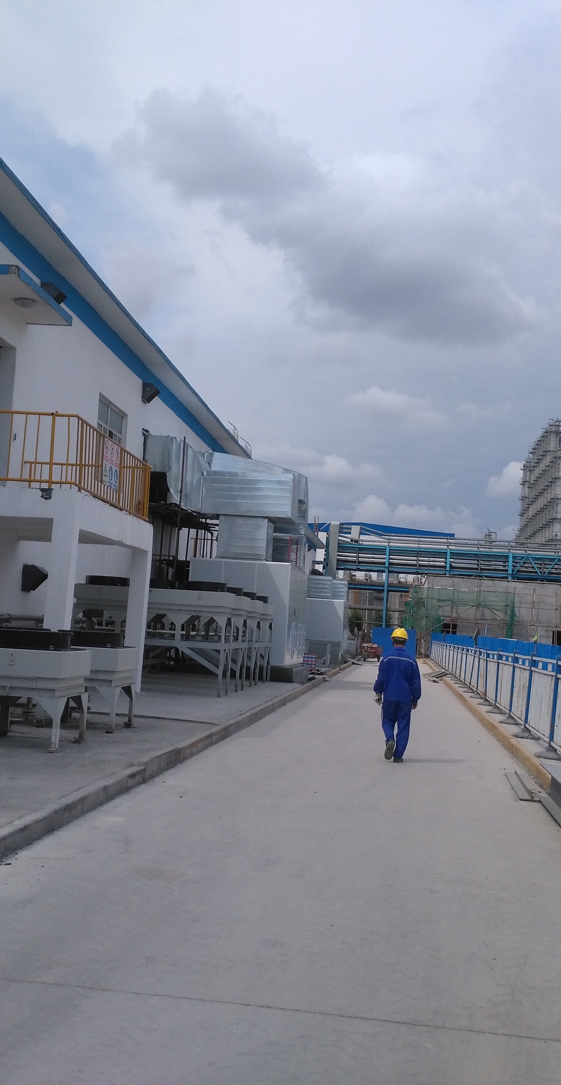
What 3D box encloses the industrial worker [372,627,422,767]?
[{"bbox_3d":[1.524,1.988,15.250,0.610,1.750,0.500,3,-4,6],"label":"industrial worker"}]

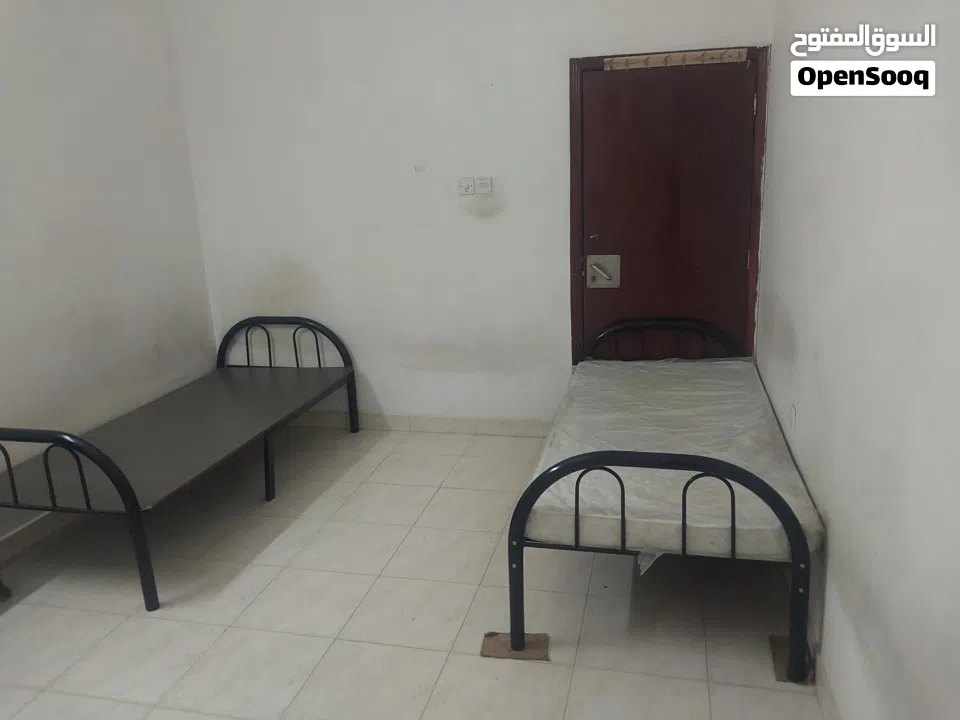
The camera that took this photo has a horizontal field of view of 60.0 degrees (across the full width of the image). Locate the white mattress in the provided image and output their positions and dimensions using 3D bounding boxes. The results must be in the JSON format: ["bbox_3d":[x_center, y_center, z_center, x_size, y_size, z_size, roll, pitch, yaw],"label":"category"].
[{"bbox_3d":[0.801,0.306,3.473,0.913,0.116,1.881,2,16,14],"label":"white mattress"}]

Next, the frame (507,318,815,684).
[{"bbox_3d":[0.771,0.380,3.501,0.940,0.724,1.952,2,16,14],"label":"frame"}]

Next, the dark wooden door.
[{"bbox_3d":[0.954,-0.492,4.304,0.850,1.969,0.060,2,16,14],"label":"dark wooden door"}]

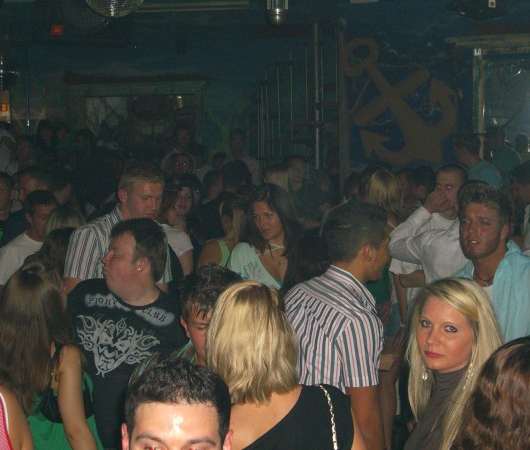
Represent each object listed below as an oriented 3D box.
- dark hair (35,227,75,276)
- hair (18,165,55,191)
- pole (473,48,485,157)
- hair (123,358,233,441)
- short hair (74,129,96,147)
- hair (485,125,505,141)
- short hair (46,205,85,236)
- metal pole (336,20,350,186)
[{"bbox_3d":[-0.832,0.102,4.700,0.170,0.200,0.190,0,8,11],"label":"dark hair"},{"bbox_3d":[-1.183,-0.246,6.100,0.185,0.145,0.190,4,9,33],"label":"hair"},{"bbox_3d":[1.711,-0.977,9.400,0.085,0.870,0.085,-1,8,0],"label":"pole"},{"bbox_3d":[-0.144,0.290,1.960,0.172,0.155,0.190,0,8,9],"label":"hair"},{"bbox_3d":[-1.363,-0.661,8.900,0.165,0.145,0.180,2,8,20],"label":"short hair"},{"bbox_3d":[1.741,-0.699,8.900,0.175,0.130,0.160,-6,9,-30],"label":"hair"},{"bbox_3d":[-0.863,-0.024,5.100,0.175,0.150,0.180,0,8,11],"label":"short hair"},{"bbox_3d":[0.605,-0.948,9.200,0.070,1.320,0.070,-1,8,0],"label":"metal pole"}]

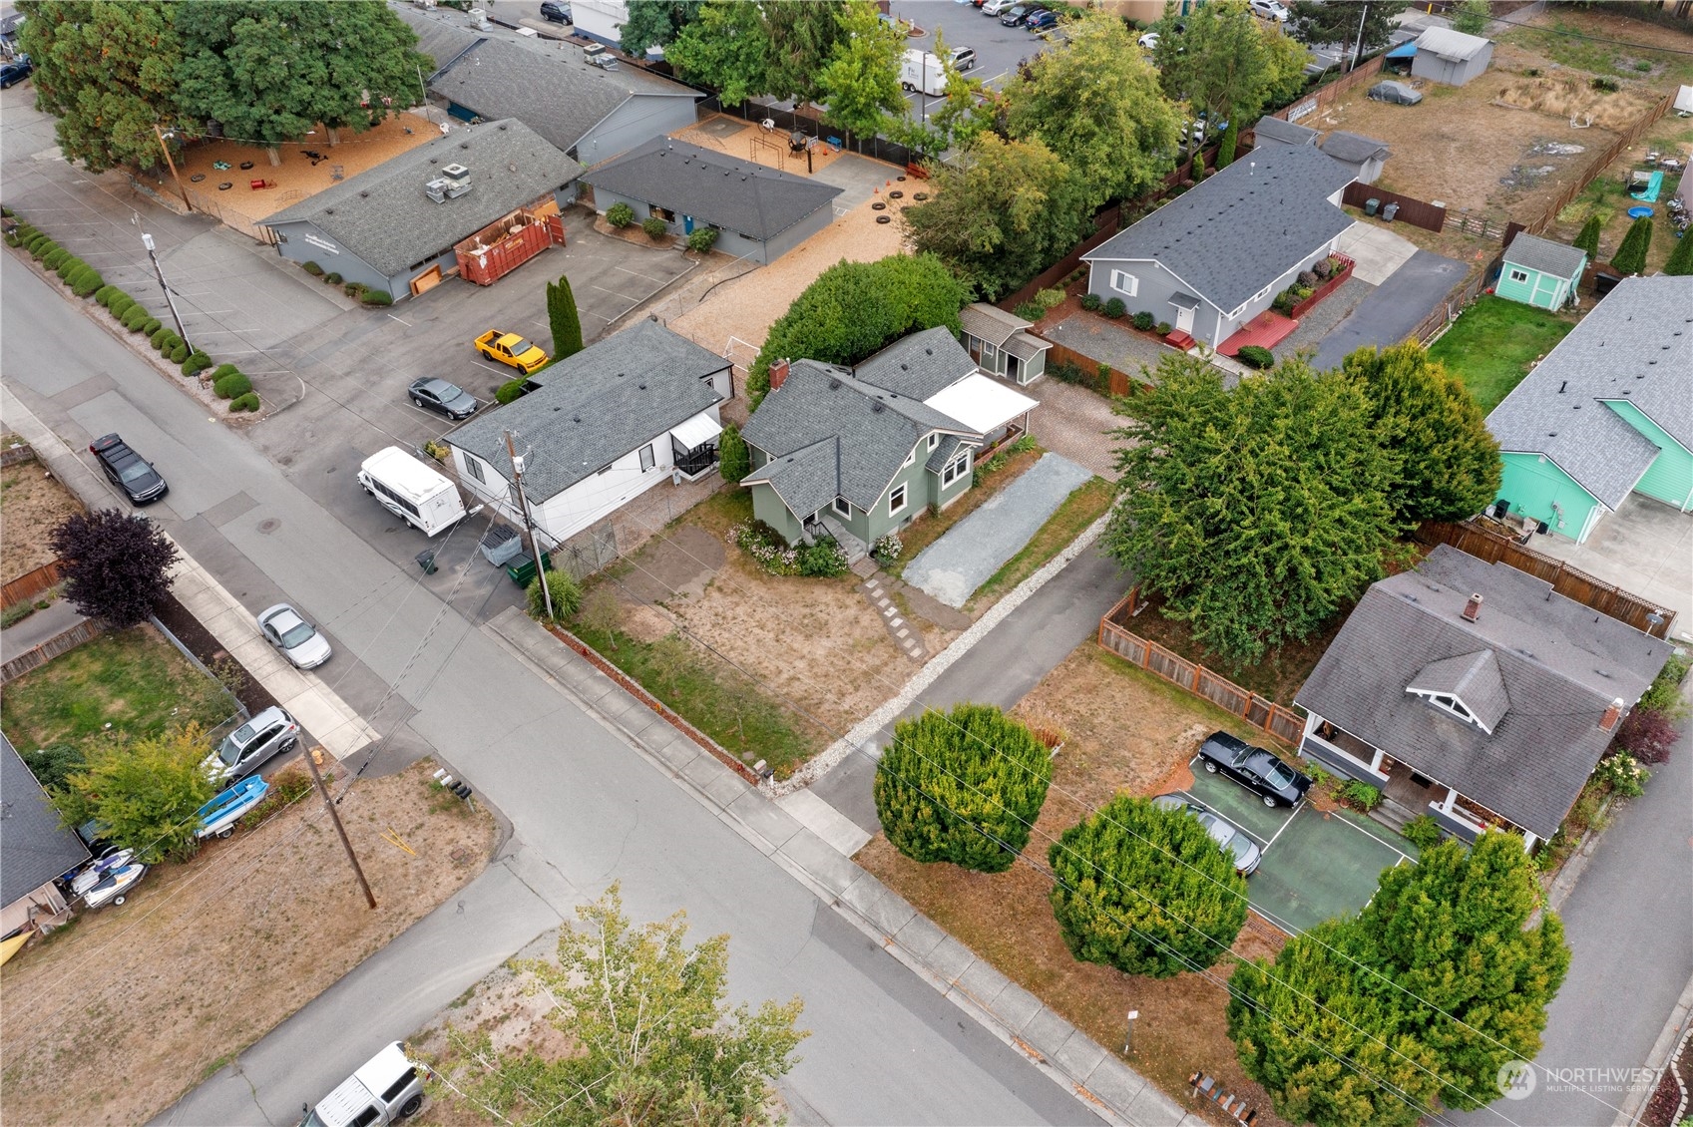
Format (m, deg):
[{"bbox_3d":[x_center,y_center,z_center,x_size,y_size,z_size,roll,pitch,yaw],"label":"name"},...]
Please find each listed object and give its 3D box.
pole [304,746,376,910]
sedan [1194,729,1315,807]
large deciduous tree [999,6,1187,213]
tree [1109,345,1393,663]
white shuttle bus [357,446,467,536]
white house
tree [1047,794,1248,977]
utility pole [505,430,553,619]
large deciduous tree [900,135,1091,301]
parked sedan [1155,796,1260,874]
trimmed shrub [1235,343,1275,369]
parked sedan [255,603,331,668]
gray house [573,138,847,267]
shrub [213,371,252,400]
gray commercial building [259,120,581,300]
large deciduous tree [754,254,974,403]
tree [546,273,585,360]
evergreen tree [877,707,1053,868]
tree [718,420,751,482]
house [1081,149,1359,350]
[{"bbox_3d":[-18.860,9.808,49.002,0.350,9.800,0.350,31,50,34],"label":"pole"},{"bbox_3d":[17.503,8.794,56.150,4.600,1.320,1.780,30,50,32],"label":"sedan"},{"bbox_3d":[17.807,-32.920,95.888,12.600,13.800,12.600,-1,40,1],"label":"large deciduous tree"},{"bbox_3d":[18.330,-2.434,60.555,12.300,12.500,12.300,-1,40,1],"label":"tree"},{"bbox_3d":[-24.211,-4.239,72.821,7.000,2.800,2.450,32,51,33],"label":"white shuttle bus"},{"bbox_3d":[-13.832,-8.205,74.964,10.300,4.200,16.100,30,50,32],"label":"white house"},{"bbox_3d":[10.700,11.870,47.400,7.000,6.000,7.000,-1,41,1],"label":"tree"},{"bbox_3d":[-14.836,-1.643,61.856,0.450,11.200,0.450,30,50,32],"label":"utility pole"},{"bbox_3d":[9.399,-23.980,88.676,12.000,9.400,12.000,-1,40,1],"label":"large deciduous tree"},{"bbox_3d":[13.879,10.693,51.819,4.680,1.440,1.800,30,50,31],"label":"parked sedan"},{"bbox_3d":[25.318,-12.766,81.509,2.200,1.100,2.200,30,50,33],"label":"trimmed shrub"},{"bbox_3d":[-26.759,3.431,63.734,4.500,1.400,1.740,31,50,34],"label":"parked sedan"},{"bbox_3d":[-10.155,-27.952,98.238,18.100,4.000,9.500,24,47,26],"label":"gray house"},{"bbox_3d":[-38.100,-10.984,81.772,1.900,1.400,2.500,31,50,34],"label":"shrub"},{"bbox_3d":[-31.125,-26.992,97.283,14.200,4.800,19.200,23,46,26],"label":"gray commercial building"},{"bbox_3d":[1.056,-15.140,81.495,6.800,6.200,16.000,30,50,33],"label":"large deciduous tree"},{"bbox_3d":[-17.311,-14.903,81.209,2.100,6.500,2.100,30,50,32],"label":"tree"},{"bbox_3d":[4.610,9.101,52.282,7.000,6.300,7.000,-1,40,1],"label":"evergreen tree"},{"bbox_3d":[-6.192,-6.102,72.434,1.750,3.900,1.750,-1,40,1],"label":"tree"},{"bbox_3d":[27.246,-22.738,90.531,11.000,4.700,22.400,30,50,33],"label":"house"}]

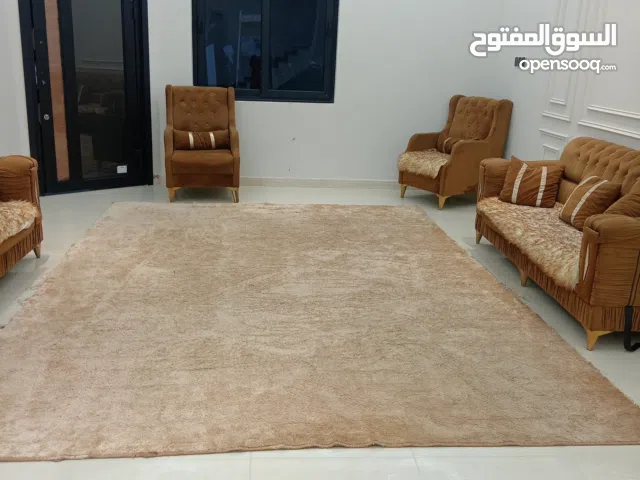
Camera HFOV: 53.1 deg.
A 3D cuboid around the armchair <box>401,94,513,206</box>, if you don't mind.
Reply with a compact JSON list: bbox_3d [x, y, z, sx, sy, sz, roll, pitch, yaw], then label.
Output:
[{"bbox_3d":[1.370,-0.922,6.612,0.830,1.055,0.710,-8,19,-32],"label":"armchair"}]

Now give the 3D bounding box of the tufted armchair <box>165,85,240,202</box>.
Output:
[{"bbox_3d":[-1.175,-0.974,6.407,0.710,1.055,0.830,-1,17,-12],"label":"tufted armchair"}]

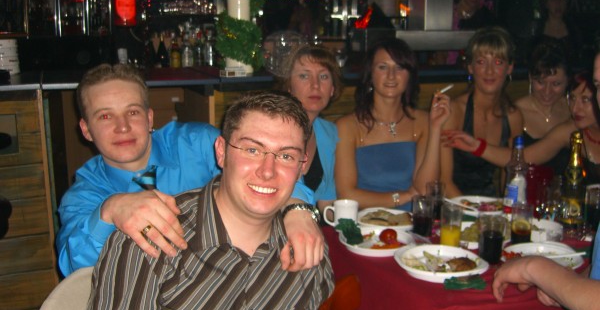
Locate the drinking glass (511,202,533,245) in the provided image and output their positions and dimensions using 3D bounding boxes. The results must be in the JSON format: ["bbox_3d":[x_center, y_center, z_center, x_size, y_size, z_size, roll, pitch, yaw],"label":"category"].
[{"bbox_3d":[0.674,0.208,1.993,0.062,0.118,0.062,0,10,0],"label":"drinking glass"}]

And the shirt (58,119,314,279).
[{"bbox_3d":[-0.265,0.201,1.596,0.570,0.520,0.480,-3,10,-16],"label":"shirt"}]

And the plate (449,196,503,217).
[{"bbox_3d":[0.650,0.180,2.417,0.205,0.026,0.205,0,10,0],"label":"plate"}]

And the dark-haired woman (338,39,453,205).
[{"bbox_3d":[0.345,0.267,2.581,0.500,1.360,0.750,0,10,-1],"label":"dark-haired woman"}]

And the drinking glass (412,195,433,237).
[{"bbox_3d":[0.415,0.200,2.219,0.068,0.133,0.068,0,10,0],"label":"drinking glass"}]

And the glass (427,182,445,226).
[{"bbox_3d":[0.493,0.171,2.379,0.066,0.135,0.066,0,10,0],"label":"glass"}]

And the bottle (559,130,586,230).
[{"bbox_3d":[0.888,0.087,2.124,0.087,0.310,0.087,0,10,0],"label":"bottle"}]

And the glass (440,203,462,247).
[{"bbox_3d":[0.486,0.221,2.109,0.067,0.133,0.067,0,10,0],"label":"glass"}]

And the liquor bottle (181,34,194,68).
[{"bbox_3d":[-0.888,-0.820,5.177,0.082,0.270,0.082,0,10,0],"label":"liquor bottle"}]

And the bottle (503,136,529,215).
[{"bbox_3d":[0.744,0.074,2.259,0.075,0.290,0.075,0,10,0],"label":"bottle"}]

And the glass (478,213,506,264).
[{"bbox_3d":[0.551,0.236,1.879,0.071,0.135,0.071,0,10,0],"label":"glass"}]

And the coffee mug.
[{"bbox_3d":[0.142,0.197,2.292,0.117,0.090,0.083,0,10,0],"label":"coffee mug"}]

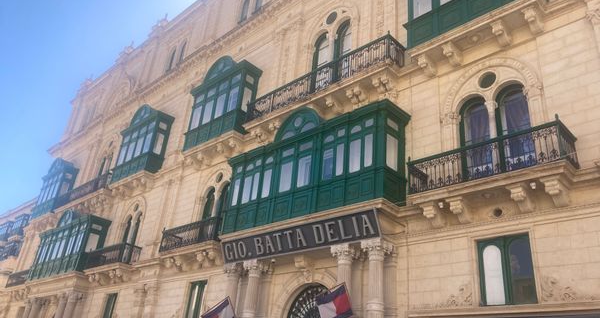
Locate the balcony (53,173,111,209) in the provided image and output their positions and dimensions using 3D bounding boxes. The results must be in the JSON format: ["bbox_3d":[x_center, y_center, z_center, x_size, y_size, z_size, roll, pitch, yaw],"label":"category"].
[{"bbox_3d":[-14.123,2.455,32.165,7.371,1.041,0.995,-19,-36,40],"label":"balcony"}]

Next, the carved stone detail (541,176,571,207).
[{"bbox_3d":[5.848,0.740,11.080,0.356,0.552,0.690,-19,-36,40],"label":"carved stone detail"}]

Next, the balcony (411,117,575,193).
[{"bbox_3d":[4.676,0.241,12.251,3.956,0.978,1.012,-19,-34,41],"label":"balcony"}]

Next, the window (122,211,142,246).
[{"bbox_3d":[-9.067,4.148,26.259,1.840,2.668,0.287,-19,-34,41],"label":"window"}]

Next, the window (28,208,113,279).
[{"bbox_3d":[-14.629,5.402,30.566,7.839,4.364,1.310,-19,-36,40],"label":"window"}]

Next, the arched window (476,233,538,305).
[{"bbox_3d":[5.002,2.713,11.801,1.334,1.685,0.129,-19,-36,40],"label":"arched window"}]

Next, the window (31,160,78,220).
[{"bbox_3d":[-17.351,2.184,34.575,3.905,4.367,1.056,-19,-36,40],"label":"window"}]

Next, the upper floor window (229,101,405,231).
[{"bbox_3d":[0.237,0.305,17.350,7.699,4.282,1.310,-19,-36,40],"label":"upper floor window"}]

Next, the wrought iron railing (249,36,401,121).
[{"bbox_3d":[0.700,-2.690,18.965,7.359,1.088,1.018,-19,-36,40],"label":"wrought iron railing"}]

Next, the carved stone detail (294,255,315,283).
[{"bbox_3d":[0.122,3.570,15.749,0.426,0.805,0.575,-19,-34,41],"label":"carved stone detail"}]

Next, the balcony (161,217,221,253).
[{"bbox_3d":[-4.365,3.421,20.602,3.978,0.959,1.170,-19,-36,40],"label":"balcony"}]

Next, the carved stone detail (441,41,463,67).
[{"bbox_3d":[4.738,-3.233,15.134,0.316,0.456,0.655,-19,-36,40],"label":"carved stone detail"}]

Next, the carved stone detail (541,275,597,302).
[{"bbox_3d":[5.839,2.831,10.632,1.088,0.566,0.082,-19,-36,40],"label":"carved stone detail"}]

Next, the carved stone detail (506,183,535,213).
[{"bbox_3d":[5.282,0.935,11.584,0.379,0.552,0.690,-19,-36,40],"label":"carved stone detail"}]

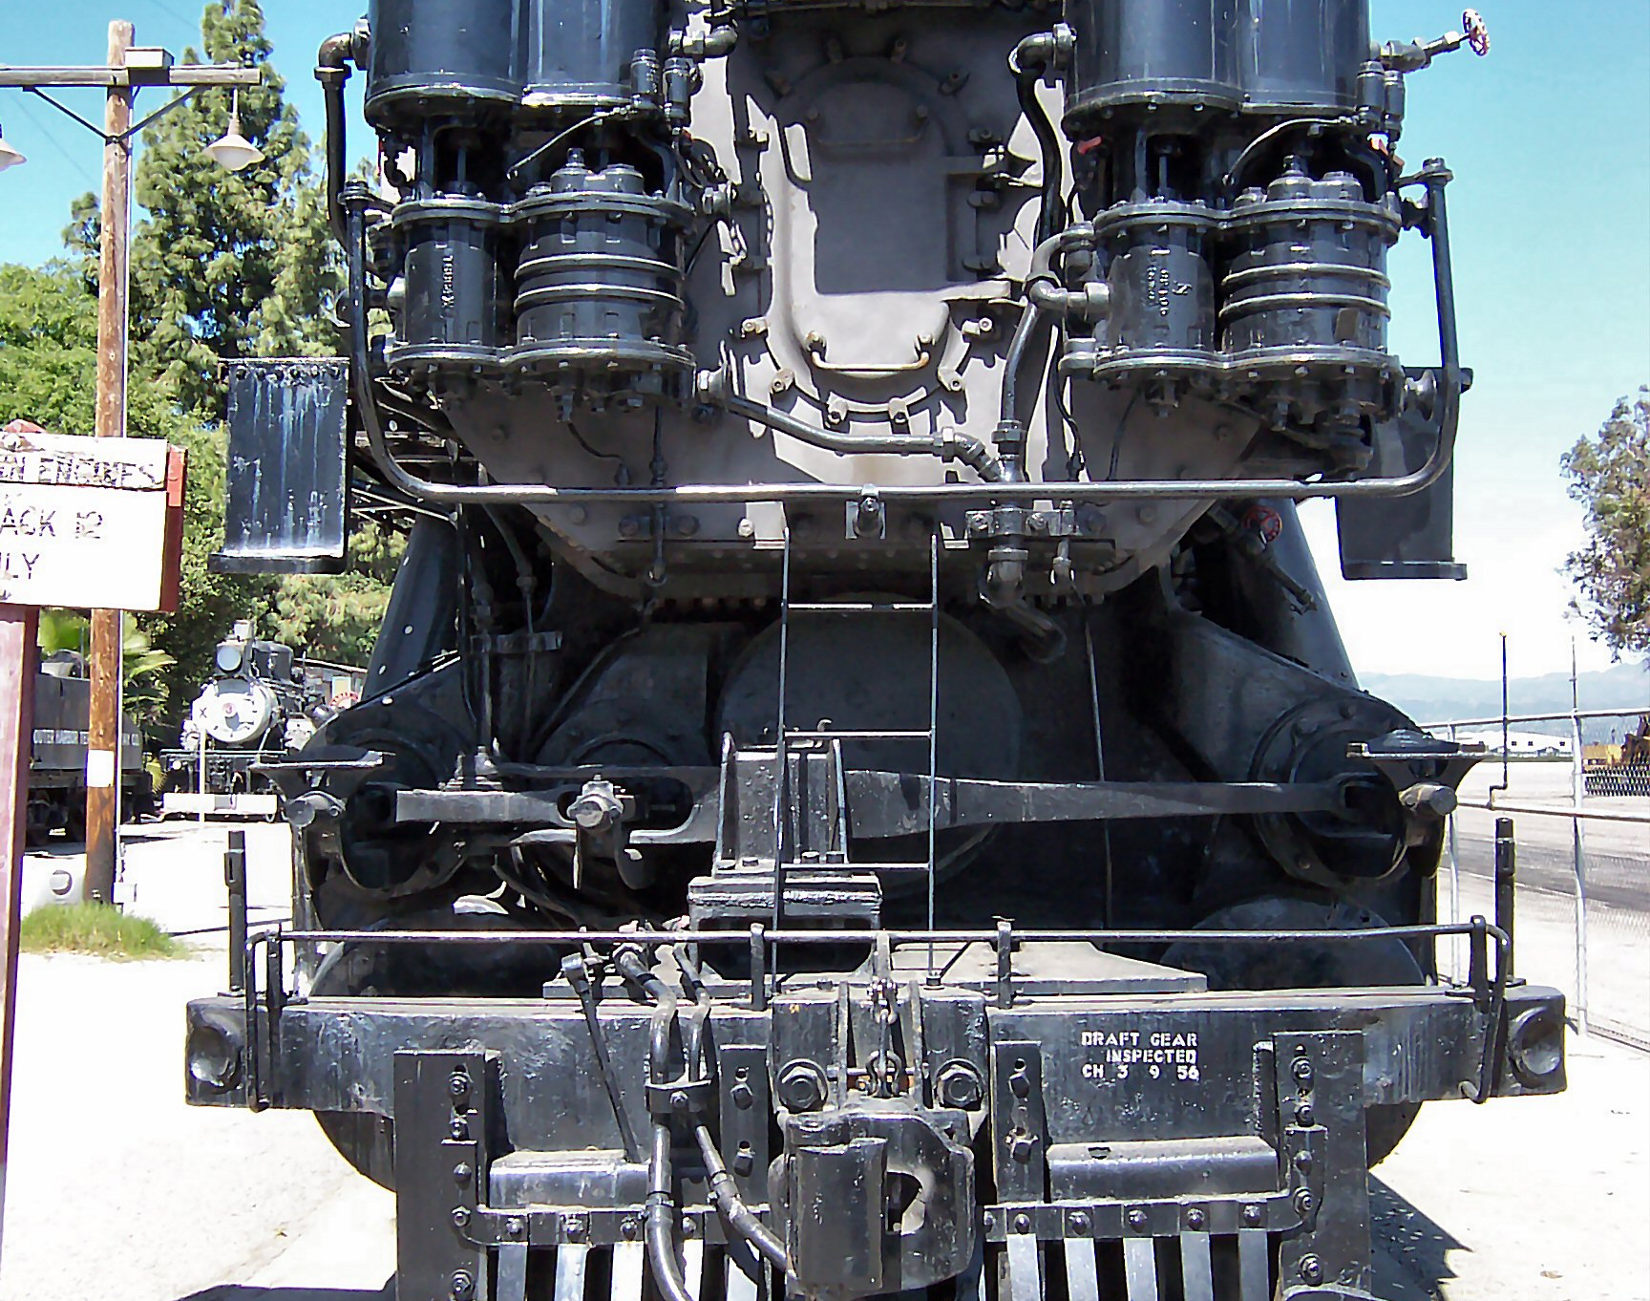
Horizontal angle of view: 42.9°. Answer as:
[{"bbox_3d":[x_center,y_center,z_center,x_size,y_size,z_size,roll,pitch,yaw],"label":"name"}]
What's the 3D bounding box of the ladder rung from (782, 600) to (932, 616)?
[{"bbox_3d":[0.089,-0.105,5.272,0.375,0.020,0.020,-1,-3,1],"label":"ladder rung"}]

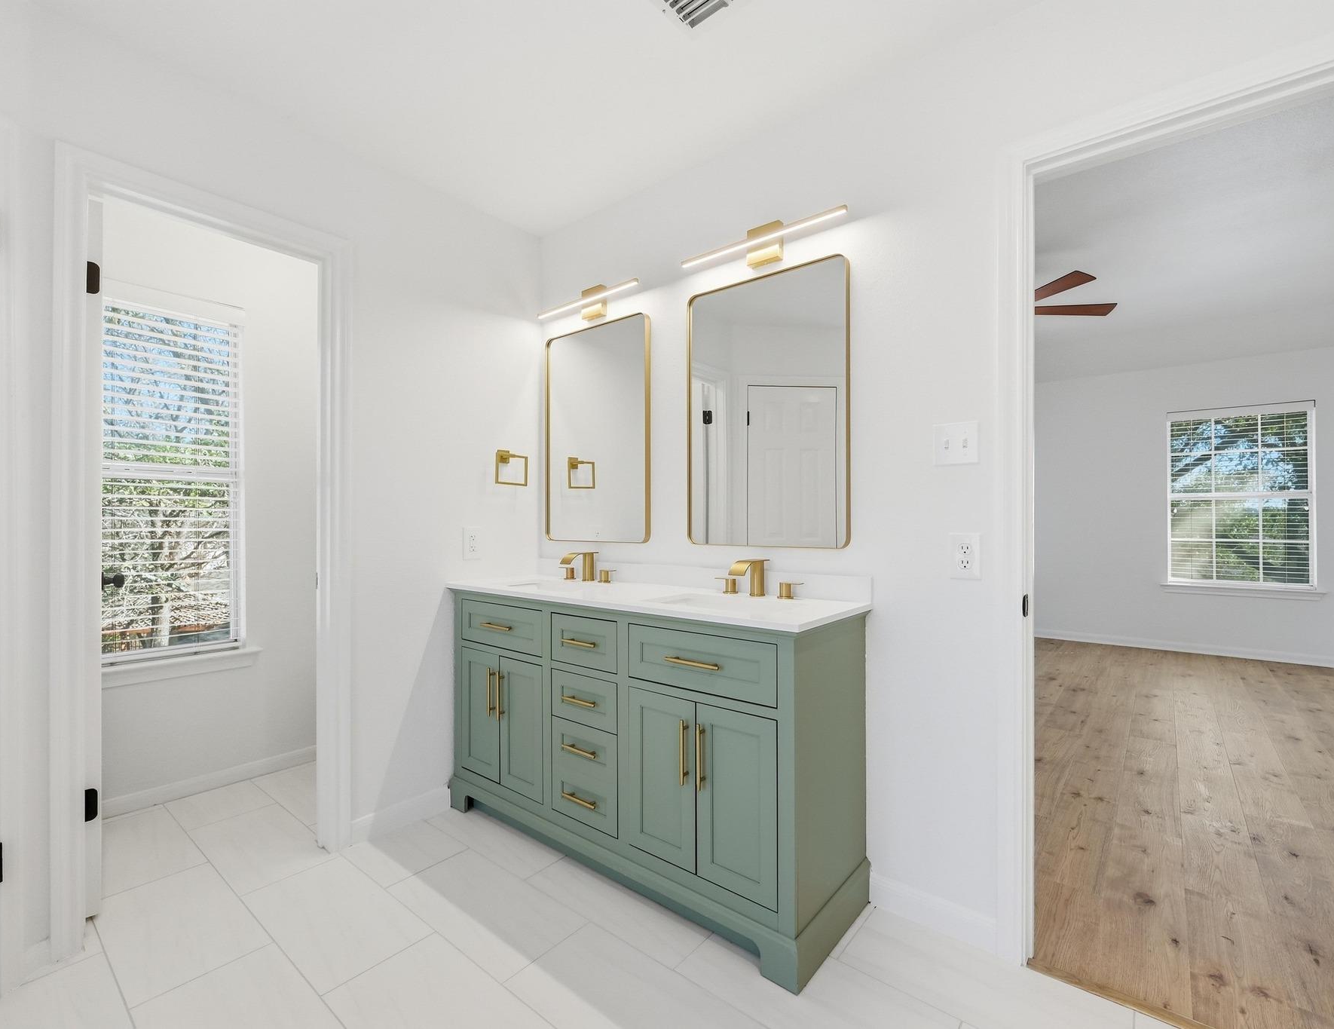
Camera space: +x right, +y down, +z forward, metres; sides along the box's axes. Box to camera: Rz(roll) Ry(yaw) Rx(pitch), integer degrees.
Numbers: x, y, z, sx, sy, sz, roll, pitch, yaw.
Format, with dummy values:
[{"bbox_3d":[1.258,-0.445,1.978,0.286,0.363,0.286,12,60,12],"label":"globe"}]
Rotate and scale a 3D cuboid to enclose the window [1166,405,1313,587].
[{"bbox_3d":[4.662,-0.140,4.907,0.873,1.460,0.081,-1,-1,39],"label":"window"}]

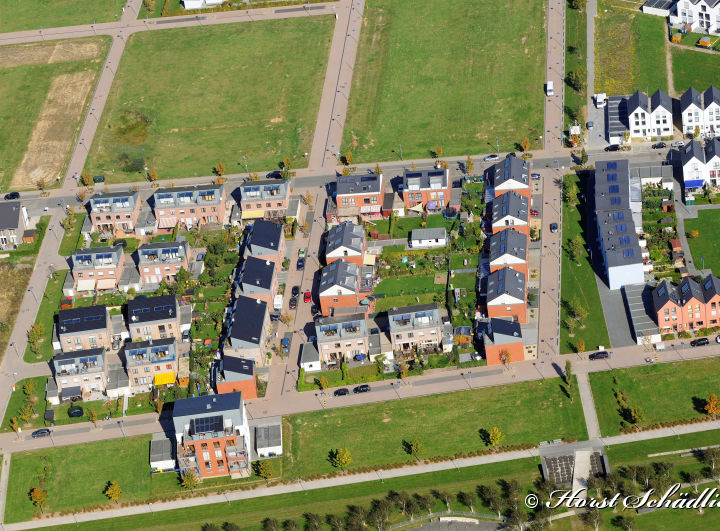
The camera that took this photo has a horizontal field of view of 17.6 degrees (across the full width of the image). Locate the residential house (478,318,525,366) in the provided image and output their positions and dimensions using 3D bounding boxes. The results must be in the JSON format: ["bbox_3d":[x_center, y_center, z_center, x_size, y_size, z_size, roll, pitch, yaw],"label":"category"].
[{"bbox_3d":[36.775,19.043,596.782,9.700,10.000,6.570,-8,34,3],"label":"residential house"}]

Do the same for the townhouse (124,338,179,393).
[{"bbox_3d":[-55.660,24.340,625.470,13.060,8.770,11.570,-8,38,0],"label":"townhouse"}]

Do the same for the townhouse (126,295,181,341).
[{"bbox_3d":[-55.060,13.880,625.970,12.610,10.040,10.050,-7,34,3],"label":"townhouse"}]

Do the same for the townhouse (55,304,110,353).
[{"bbox_3d":[-73.864,16.318,627.726,12.730,9.420,9.820,-7,34,4],"label":"townhouse"}]

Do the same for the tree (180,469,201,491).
[{"bbox_3d":[-41.418,53.198,569.150,4.410,6.570,4.410,-7,34,3],"label":"tree"}]

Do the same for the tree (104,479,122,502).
[{"bbox_3d":[-59.990,55.813,569.765,3.730,6.620,3.730,-7,34,3],"label":"tree"}]

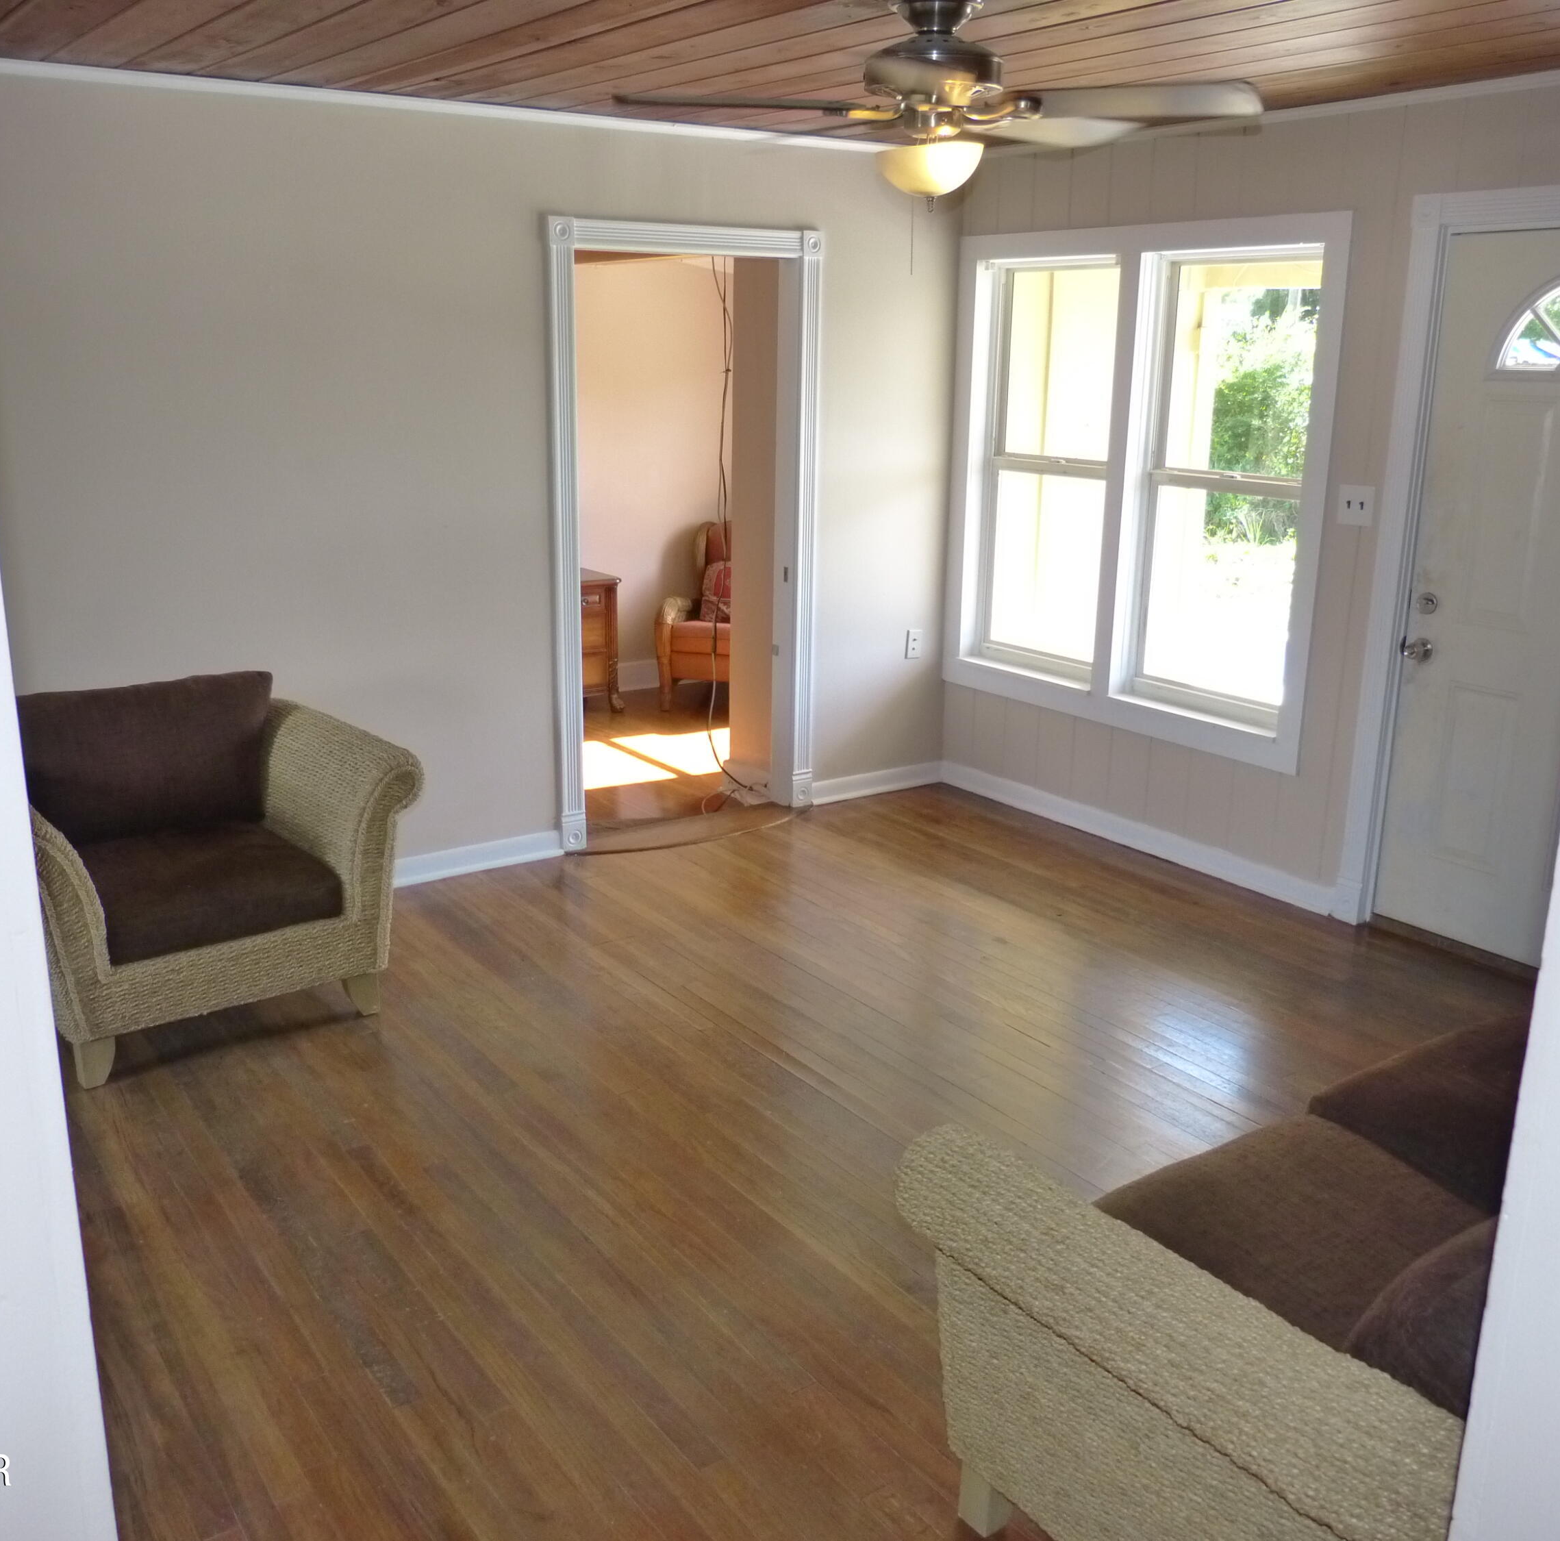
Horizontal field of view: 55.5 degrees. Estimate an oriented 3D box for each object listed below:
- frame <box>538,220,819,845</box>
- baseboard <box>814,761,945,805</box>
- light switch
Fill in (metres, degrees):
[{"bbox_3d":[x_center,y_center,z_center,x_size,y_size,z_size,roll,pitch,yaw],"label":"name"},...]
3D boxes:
[{"bbox_3d":[-0.346,-0.820,5.338,1.078,2.136,0.150,-10,18,-33],"label":"frame"},{"bbox_3d":[0.410,0.049,6.050,0.696,0.093,0.022,-10,18,-33],"label":"baseboard"},{"bbox_3d":[1.731,-0.794,4.466,0.012,0.116,0.118,-10,18,-33],"label":"light switch"}]

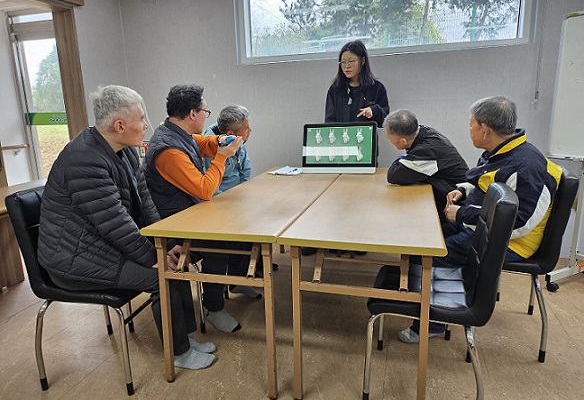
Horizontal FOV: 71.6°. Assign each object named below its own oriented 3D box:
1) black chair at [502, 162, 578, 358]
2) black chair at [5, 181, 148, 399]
[{"bbox_3d":[1.095,0.275,2.128,0.540,0.870,0.480,5,14,26],"label":"black chair"},{"bbox_3d":[-0.846,0.366,1.894,0.540,0.870,0.470,1,13,9],"label":"black chair"}]

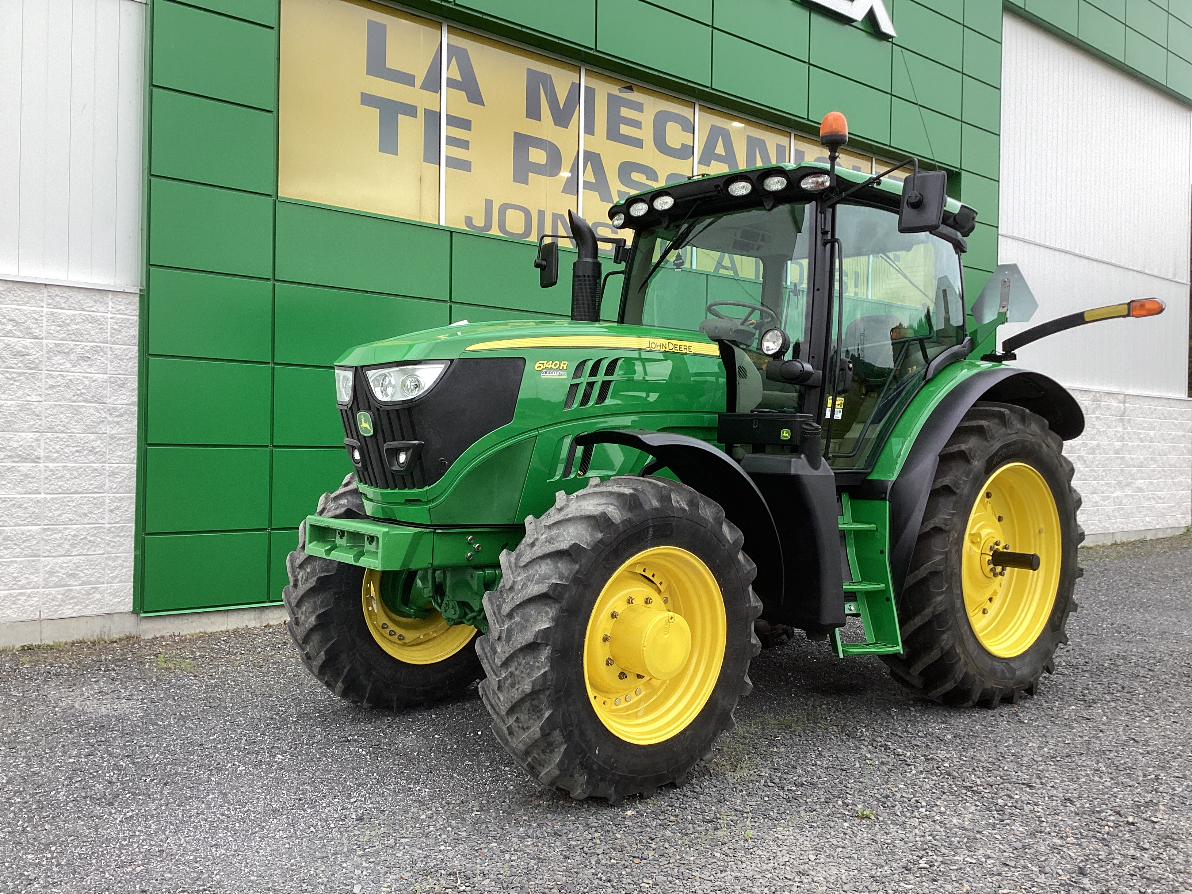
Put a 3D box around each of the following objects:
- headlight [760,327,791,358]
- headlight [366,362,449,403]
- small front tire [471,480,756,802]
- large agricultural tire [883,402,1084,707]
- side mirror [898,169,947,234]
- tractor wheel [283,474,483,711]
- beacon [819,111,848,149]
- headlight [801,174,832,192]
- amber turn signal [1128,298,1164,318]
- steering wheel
[{"bbox_3d":[0.863,-0.502,5.139,0.085,0.139,0.138,1,1,-40],"label":"headlight"},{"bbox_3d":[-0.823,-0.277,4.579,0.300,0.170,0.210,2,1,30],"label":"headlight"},{"bbox_3d":[0.145,0.800,4.540,1.380,1.360,0.380,1,1,-40],"label":"small front tire"},{"bbox_3d":[2.270,0.631,6.307,1.806,1.786,0.475,1,1,-40],"label":"large agricultural tire"},{"bbox_3d":[1.504,-1.131,4.918,0.080,0.265,0.210,12,-5,-40],"label":"side mirror"},{"bbox_3d":[-1.007,0.743,5.862,1.380,1.360,0.380,1,1,-40],"label":"tractor wheel"},{"bbox_3d":[1.187,-1.584,5.324,0.138,0.185,0.138,2,1,0],"label":"beacon"},{"bbox_3d":[1.131,-1.340,5.433,0.165,0.090,0.080,2,1,32],"label":"headlight"},{"bbox_3d":[2.990,-0.757,5.800,0.065,0.090,0.175,1,-4,-40],"label":"amber turn signal"},{"bbox_3d":[0.849,-0.775,6.201,0.400,0.080,0.400,22,-12,-39],"label":"steering wheel"}]

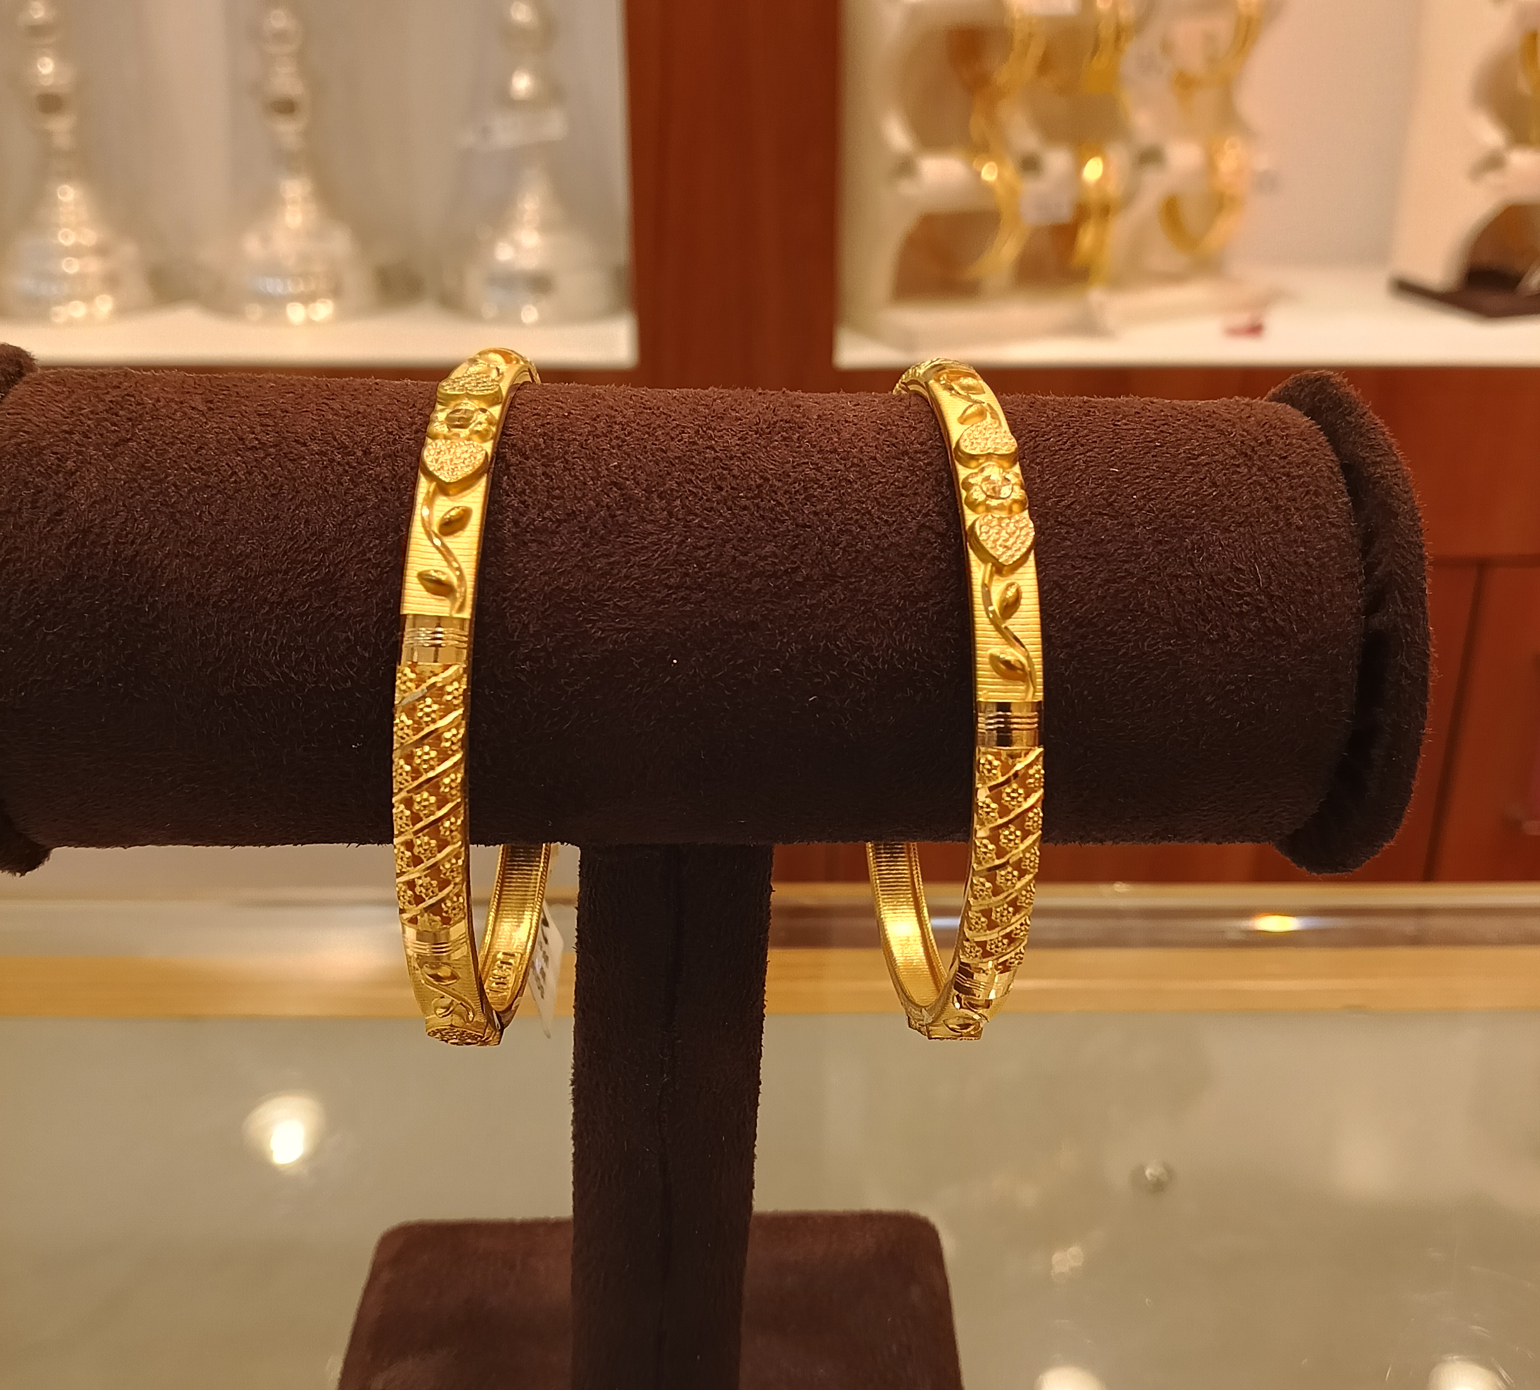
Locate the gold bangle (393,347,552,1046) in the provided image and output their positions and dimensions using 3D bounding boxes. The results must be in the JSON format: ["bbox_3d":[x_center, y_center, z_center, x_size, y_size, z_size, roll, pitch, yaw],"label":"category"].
[{"bbox_3d":[-0.027,0.000,0.157,0.006,0.066,0.066,2,19,-1],"label":"gold bangle"}]

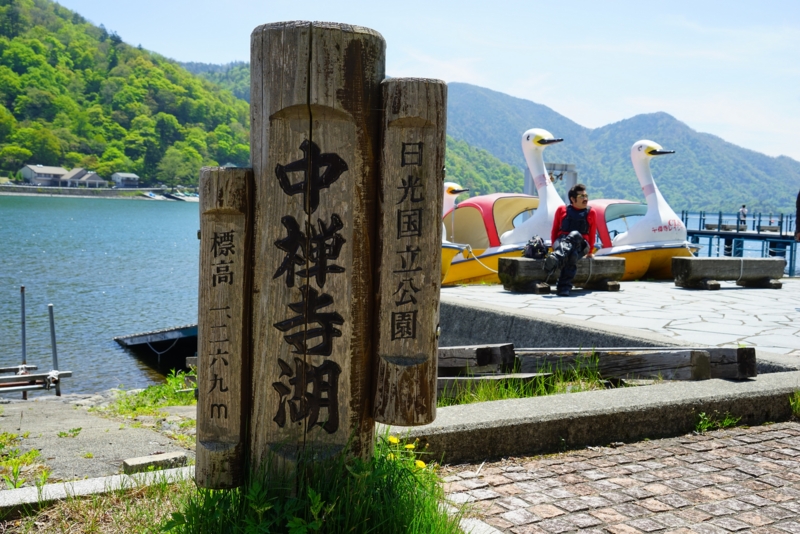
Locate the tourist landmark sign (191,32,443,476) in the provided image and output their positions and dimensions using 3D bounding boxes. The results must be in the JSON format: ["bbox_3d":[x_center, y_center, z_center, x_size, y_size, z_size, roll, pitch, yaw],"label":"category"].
[{"bbox_3d":[-0.286,-0.024,3.007,0.860,1.550,0.460,2,4,1],"label":"tourist landmark sign"}]

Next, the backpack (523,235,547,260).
[{"bbox_3d":[1.488,-0.242,9.305,0.270,0.290,0.230,0,5,-18],"label":"backpack"}]

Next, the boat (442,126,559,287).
[{"bbox_3d":[1.371,-0.810,11.888,1.650,2.150,3.000,-2,5,-37],"label":"boat"}]

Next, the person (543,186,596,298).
[{"bbox_3d":[1.854,-0.305,9.149,0.560,1.200,0.780,1,4,-14],"label":"person"}]

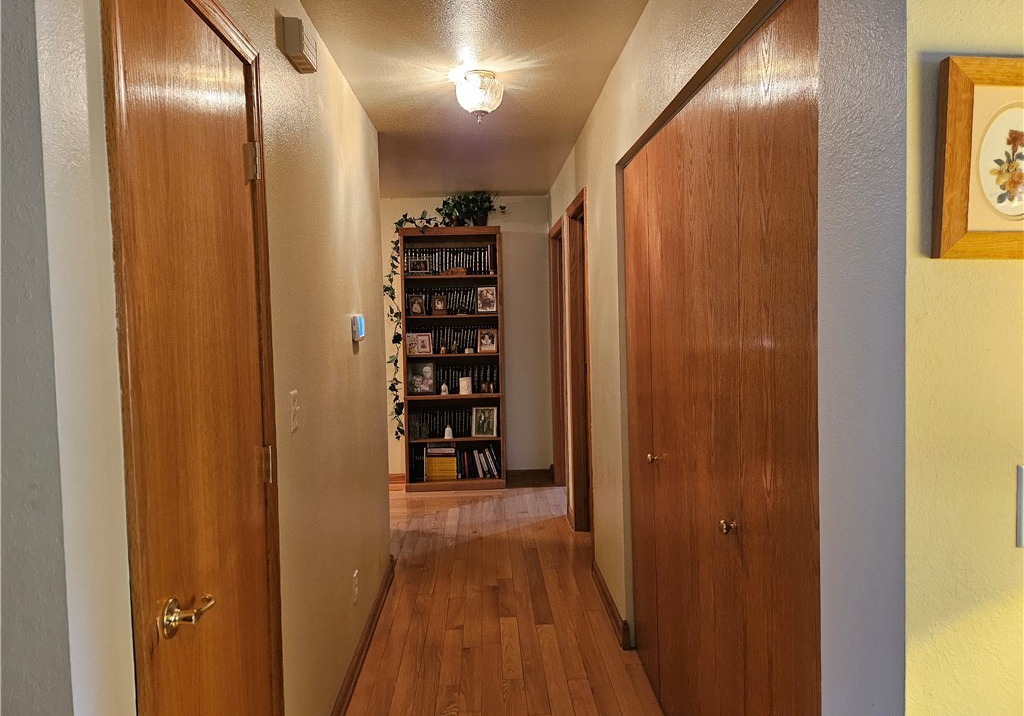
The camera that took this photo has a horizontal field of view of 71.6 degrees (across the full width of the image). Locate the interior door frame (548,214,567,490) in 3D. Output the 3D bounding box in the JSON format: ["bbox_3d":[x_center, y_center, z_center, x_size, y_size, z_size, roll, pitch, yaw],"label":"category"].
[{"bbox_3d":[0.411,0.053,5.466,0.130,2.120,0.900,-1,3,-2],"label":"interior door frame"}]

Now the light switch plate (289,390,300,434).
[{"bbox_3d":[-0.621,0.153,2.042,0.014,0.115,0.073,-1,3,-2],"label":"light switch plate"}]

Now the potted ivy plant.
[{"bbox_3d":[-0.336,-1.217,5.915,0.580,0.285,0.280,-1,3,-2],"label":"potted ivy plant"}]

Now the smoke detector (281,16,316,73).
[{"bbox_3d":[-0.628,-0.930,2.120,0.054,0.100,0.186,-1,3,-2],"label":"smoke detector"}]

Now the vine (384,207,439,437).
[{"bbox_3d":[-0.838,-0.269,5.925,0.410,1.880,0.180,-1,3,-2],"label":"vine"}]

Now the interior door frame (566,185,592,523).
[{"bbox_3d":[0.459,0.115,4.294,0.130,2.120,0.850,-1,3,-2],"label":"interior door frame"}]

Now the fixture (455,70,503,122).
[{"bbox_3d":[-0.133,-1.083,2.974,0.197,0.195,0.197,-1,3,-2],"label":"fixture"}]

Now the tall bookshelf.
[{"bbox_3d":[-0.493,0.011,6.029,0.818,2.180,0.290,-1,3,-2],"label":"tall bookshelf"}]

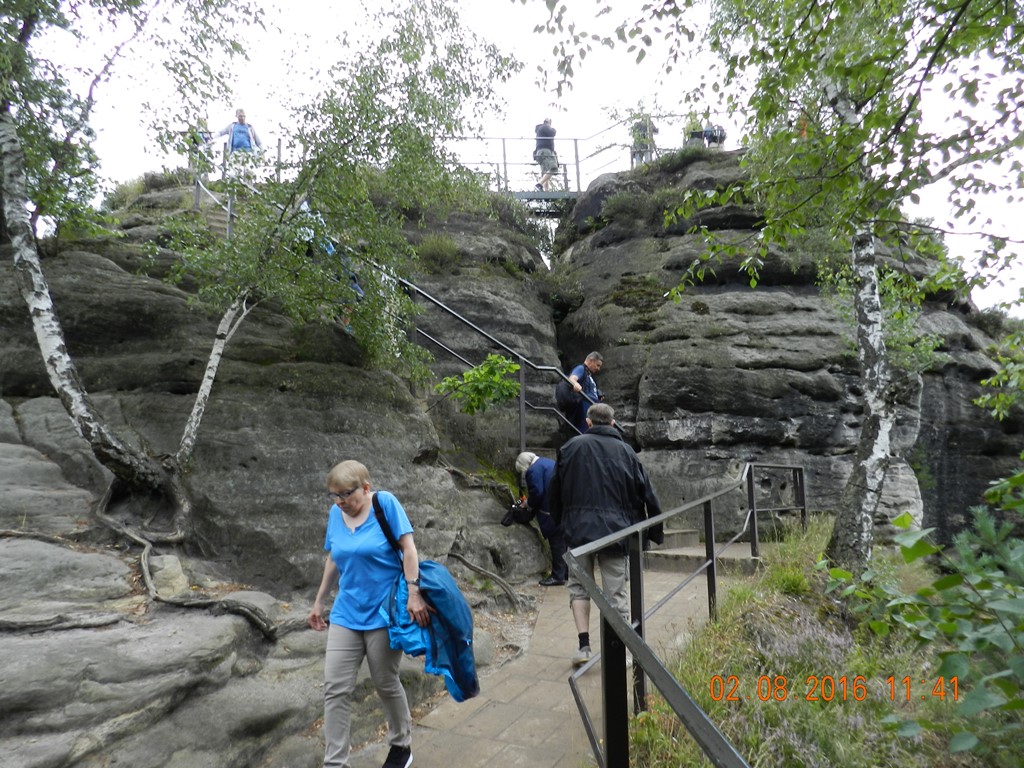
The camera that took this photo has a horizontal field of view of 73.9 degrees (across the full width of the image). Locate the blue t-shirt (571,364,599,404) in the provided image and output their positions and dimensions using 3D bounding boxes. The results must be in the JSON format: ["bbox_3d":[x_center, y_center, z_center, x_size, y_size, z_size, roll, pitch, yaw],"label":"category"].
[{"bbox_3d":[0.799,0.039,7.600,0.300,0.540,0.440,-5,-8,34],"label":"blue t-shirt"}]

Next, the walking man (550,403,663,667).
[{"bbox_3d":[0.650,1.028,4.680,0.700,1.730,0.500,-1,-7,7],"label":"walking man"}]

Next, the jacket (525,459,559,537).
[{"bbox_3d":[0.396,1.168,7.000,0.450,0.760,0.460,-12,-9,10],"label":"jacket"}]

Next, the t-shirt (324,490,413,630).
[{"bbox_3d":[-0.695,0.838,3.250,0.440,0.630,0.290,-2,-7,13],"label":"t-shirt"}]

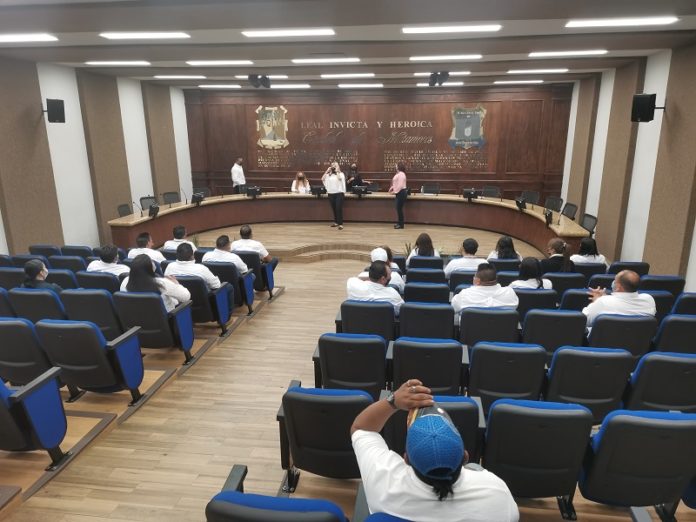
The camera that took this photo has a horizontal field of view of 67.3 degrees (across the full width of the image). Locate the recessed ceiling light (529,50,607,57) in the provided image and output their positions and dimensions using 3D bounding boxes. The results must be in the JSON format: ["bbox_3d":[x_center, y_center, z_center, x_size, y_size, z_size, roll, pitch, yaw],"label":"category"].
[{"bbox_3d":[3.632,-3.423,8.612,1.200,0.070,0.200,2,16,8],"label":"recessed ceiling light"}]

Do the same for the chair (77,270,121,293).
[{"bbox_3d":[-3.088,0.494,6.889,0.599,0.920,0.599,2,16,8],"label":"chair"}]

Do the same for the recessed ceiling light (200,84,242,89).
[{"bbox_3d":[-3.547,-4.856,14.552,1.200,0.070,0.200,2,16,8],"label":"recessed ceiling light"}]

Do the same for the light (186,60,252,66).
[{"bbox_3d":[-2.197,-3.405,9.009,1.200,0.070,0.290,1,15,6],"label":"light"}]

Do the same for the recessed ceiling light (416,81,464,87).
[{"bbox_3d":[2.420,-4.648,13.661,1.200,0.070,0.200,2,16,8],"label":"recessed ceiling light"}]

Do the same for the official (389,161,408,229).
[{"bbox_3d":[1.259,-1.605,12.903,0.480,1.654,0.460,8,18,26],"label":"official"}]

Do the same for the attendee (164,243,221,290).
[{"bbox_3d":[-1.899,0.287,6.633,0.653,1.224,0.780,4,16,16],"label":"attendee"}]

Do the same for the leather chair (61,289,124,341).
[{"bbox_3d":[-2.570,0.634,5.675,0.580,0.870,0.620,2,16,8],"label":"leather chair"}]

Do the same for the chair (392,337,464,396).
[{"bbox_3d":[0.675,0.974,4.440,0.599,0.920,0.599,2,16,8],"label":"chair"}]

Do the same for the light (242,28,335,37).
[{"bbox_3d":[-0.710,-2.721,6.224,1.170,0.070,0.300,2,16,8],"label":"light"}]

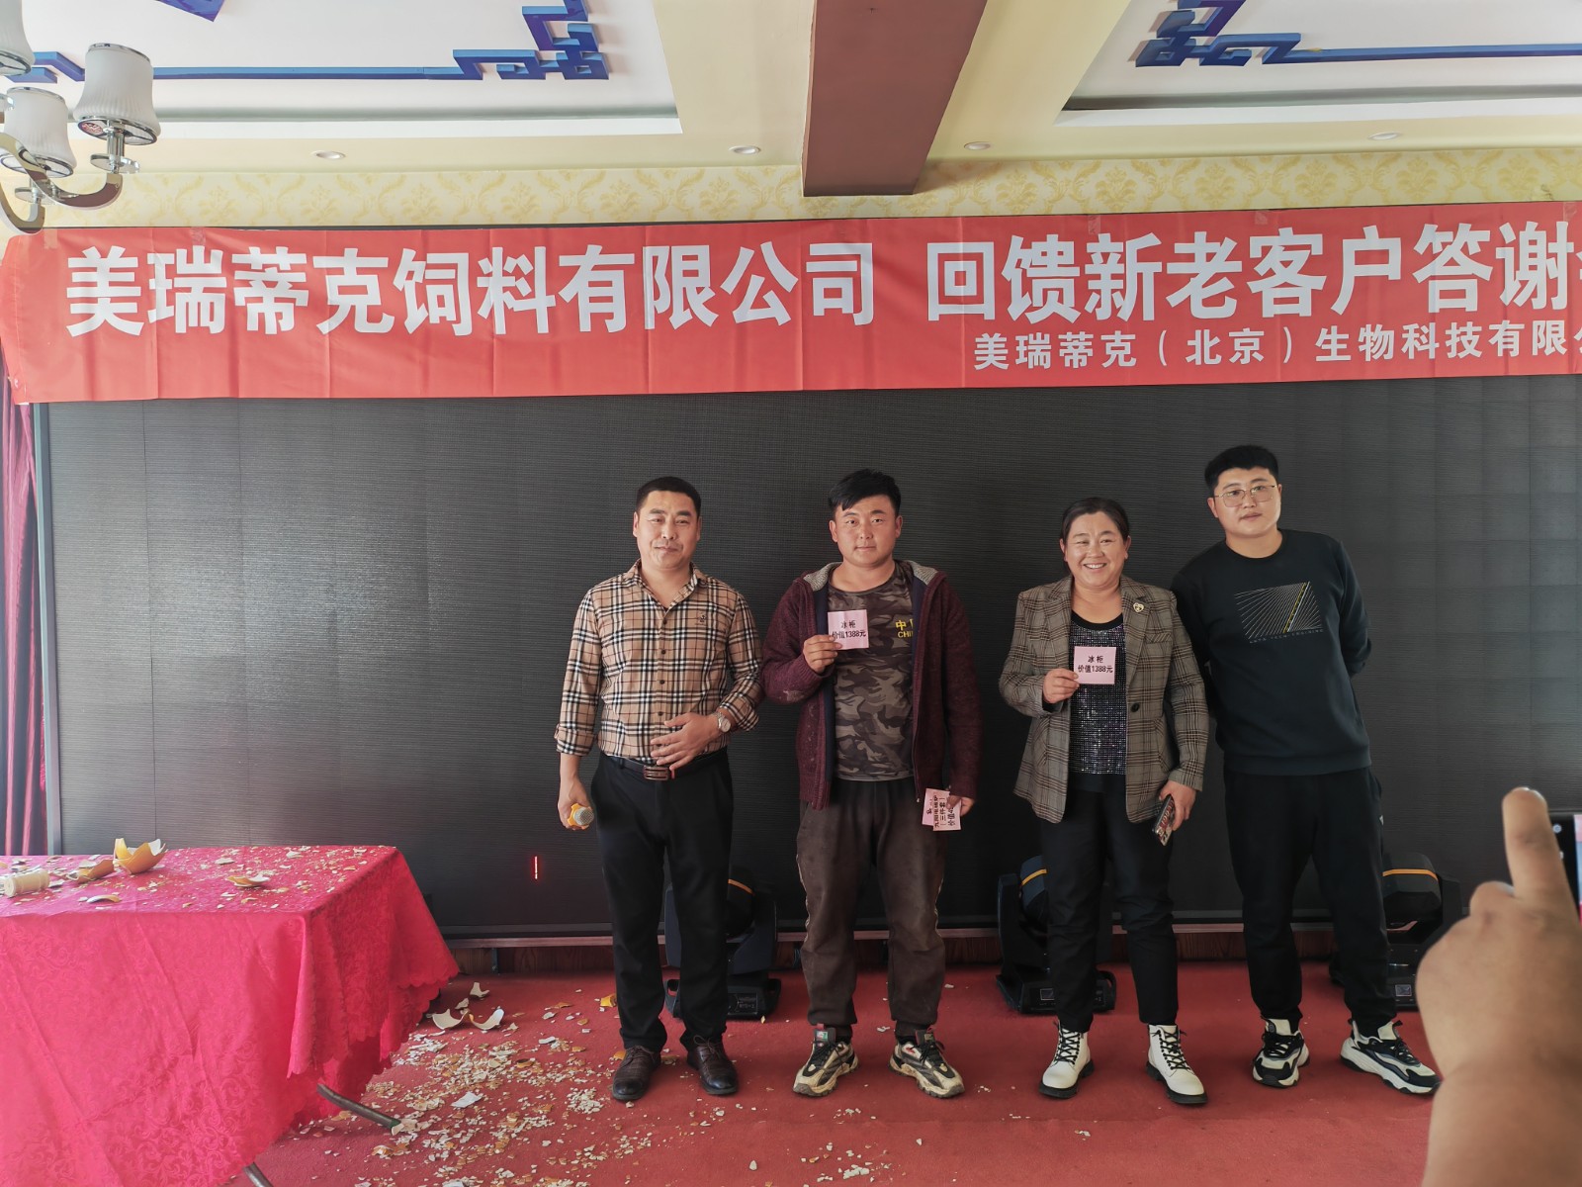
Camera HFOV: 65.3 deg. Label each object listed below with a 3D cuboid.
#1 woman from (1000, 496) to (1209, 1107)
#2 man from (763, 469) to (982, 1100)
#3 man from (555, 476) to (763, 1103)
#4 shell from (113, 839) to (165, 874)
[{"bbox_3d":[0.858,0.534,3.380,0.560,1.590,0.380,-1,2,7],"label":"woman"},{"bbox_3d":[0.227,0.499,3.430,0.580,1.680,0.390,-1,2,1],"label":"man"},{"bbox_3d":[-0.368,0.514,3.450,0.560,1.670,0.350,-1,2,3],"label":"man"},{"bbox_3d":[-1.532,0.614,2.900,0.122,0.072,0.105,-2,2,-27],"label":"shell"}]

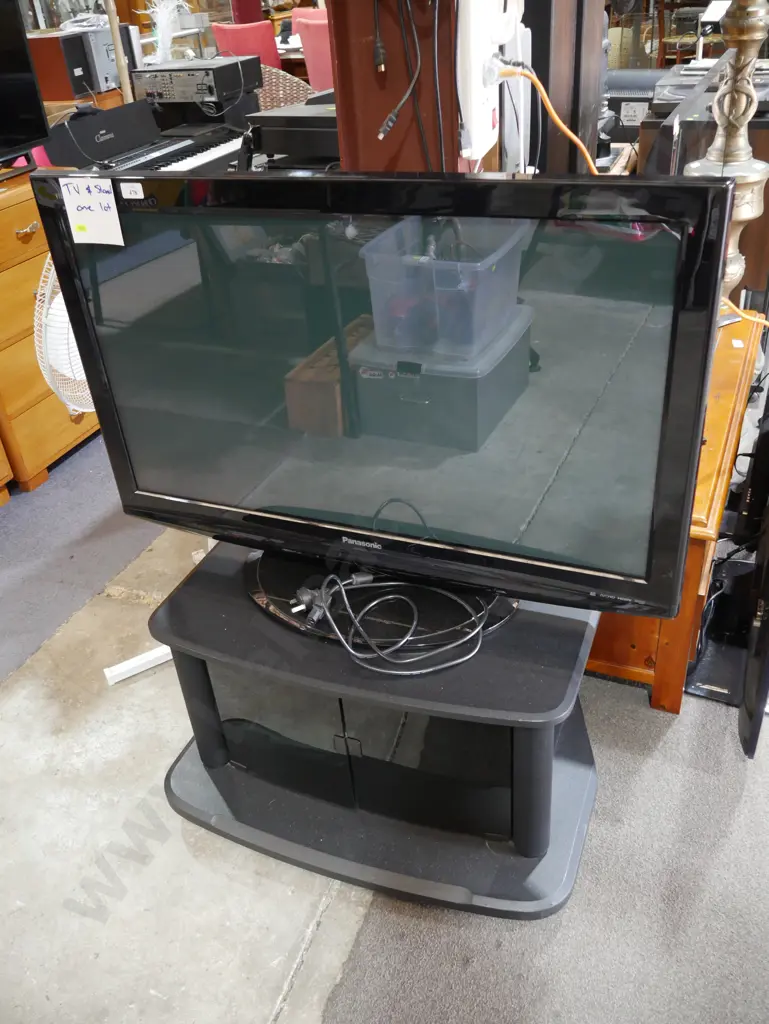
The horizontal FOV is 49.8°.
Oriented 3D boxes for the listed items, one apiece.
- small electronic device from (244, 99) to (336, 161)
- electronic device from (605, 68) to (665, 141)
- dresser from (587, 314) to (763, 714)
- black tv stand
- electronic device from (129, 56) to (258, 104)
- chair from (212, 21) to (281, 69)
[{"bbox_3d":[-0.218,-1.369,2.973,0.430,0.135,0.320,18,39,32],"label":"small electronic device"},{"bbox_3d":[0.917,-1.390,2.805,0.340,0.210,0.280,20,40,33],"label":"electronic device"},{"bbox_3d":[0.585,-0.088,2.015,0.480,0.460,1.080,9,35,22],"label":"dresser"},{"bbox_3d":[-0.012,0.335,1.502,0.780,0.355,0.540,8,34,20],"label":"black tv stand"},{"bbox_3d":[-0.857,-1.997,3.830,0.435,0.140,0.400,9,35,22],"label":"electronic device"},{"bbox_3d":[-0.877,-3.236,6.442,0.460,1.020,0.580,9,35,22],"label":"chair"}]

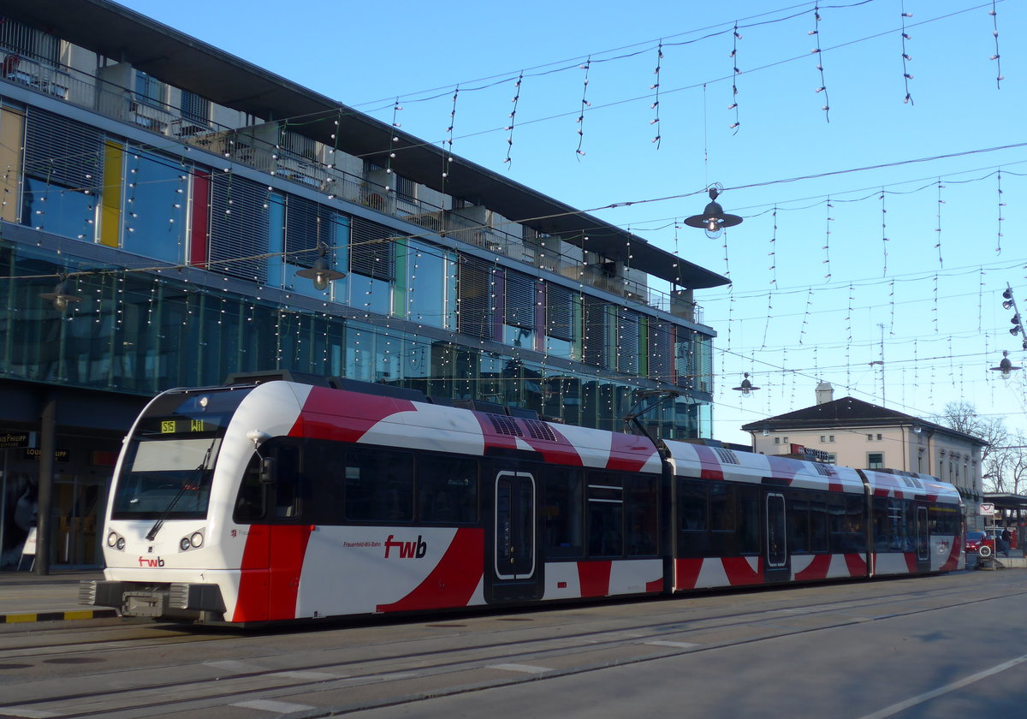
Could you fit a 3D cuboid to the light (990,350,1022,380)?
[{"bbox_3d":[11.031,0.125,30.617,0.705,0.634,0.705,-4,-9,30],"label":"light"}]

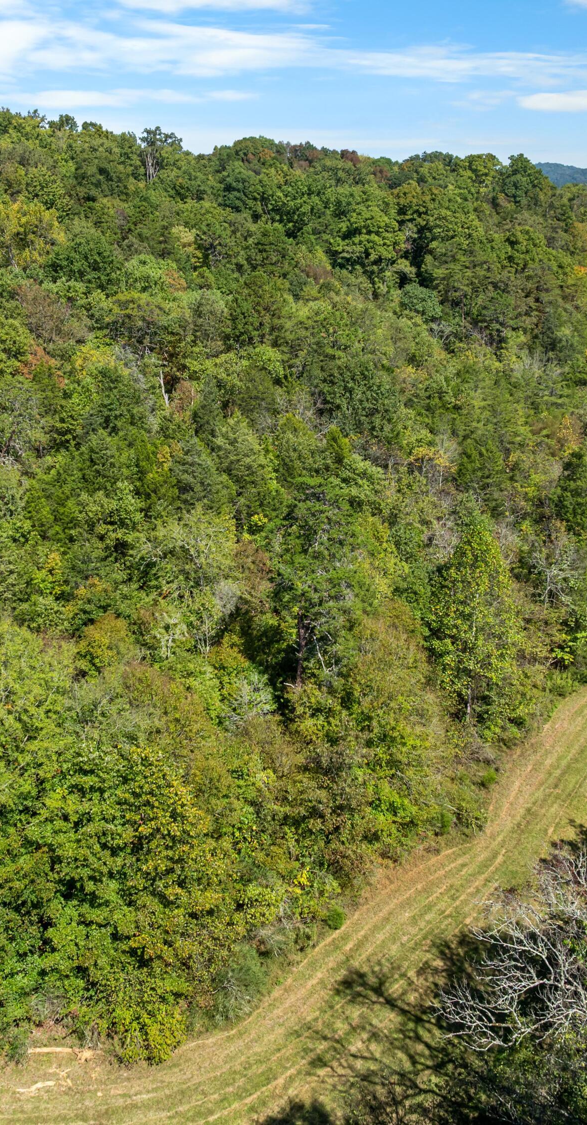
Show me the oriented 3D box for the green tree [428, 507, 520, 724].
[{"bbox_3d":[13.983,4.450,80.615,7.082,17.785,6.941,0,20,0],"label":"green tree"}]

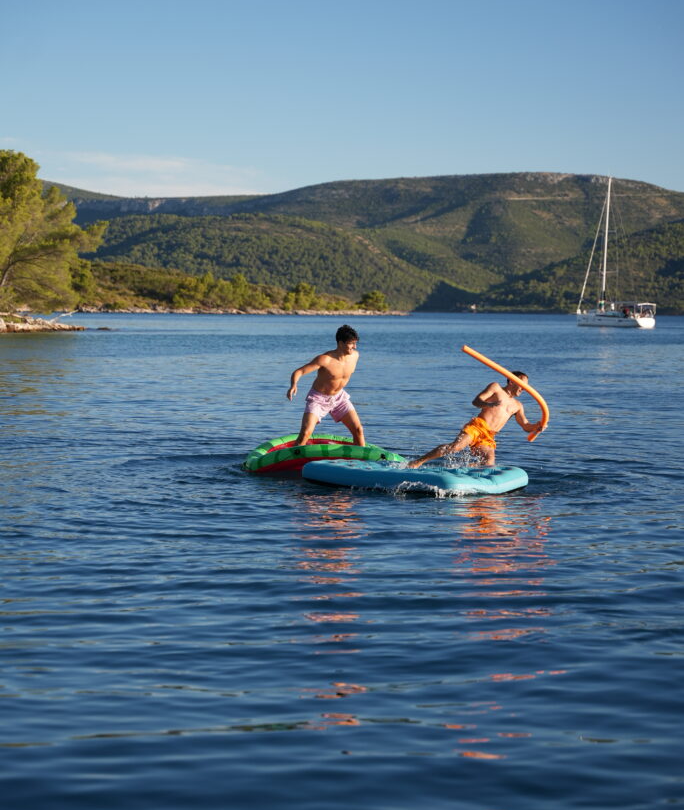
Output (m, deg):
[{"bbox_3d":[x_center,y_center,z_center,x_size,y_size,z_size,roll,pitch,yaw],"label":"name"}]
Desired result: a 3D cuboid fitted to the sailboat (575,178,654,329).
[{"bbox_3d":[33.719,-19.049,247.556,4.000,18.700,12.300,-1,3,-37],"label":"sailboat"}]

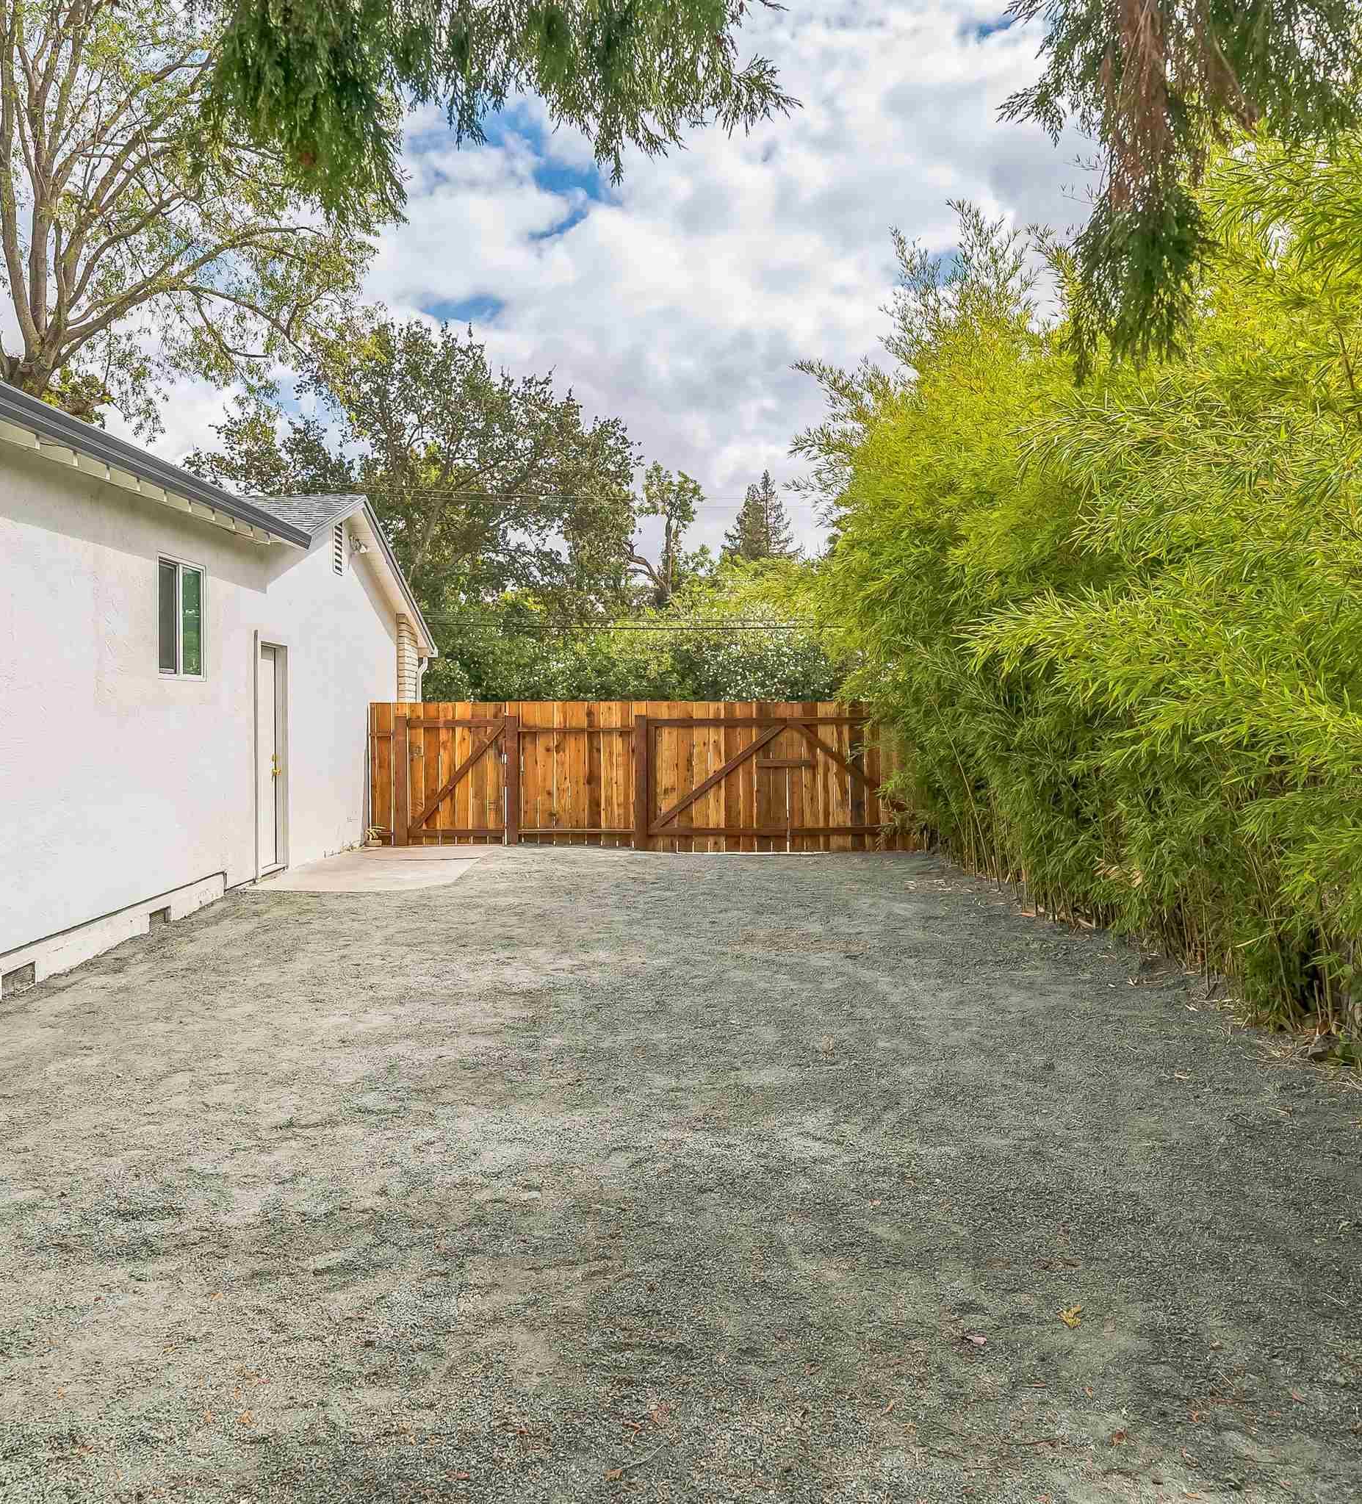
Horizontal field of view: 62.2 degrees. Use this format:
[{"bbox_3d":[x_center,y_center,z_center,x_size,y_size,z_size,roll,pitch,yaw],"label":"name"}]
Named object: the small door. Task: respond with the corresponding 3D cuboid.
[{"bbox_3d":[-3.765,0.060,10.330,0.090,2.060,0.750,0,1,-1],"label":"small door"}]

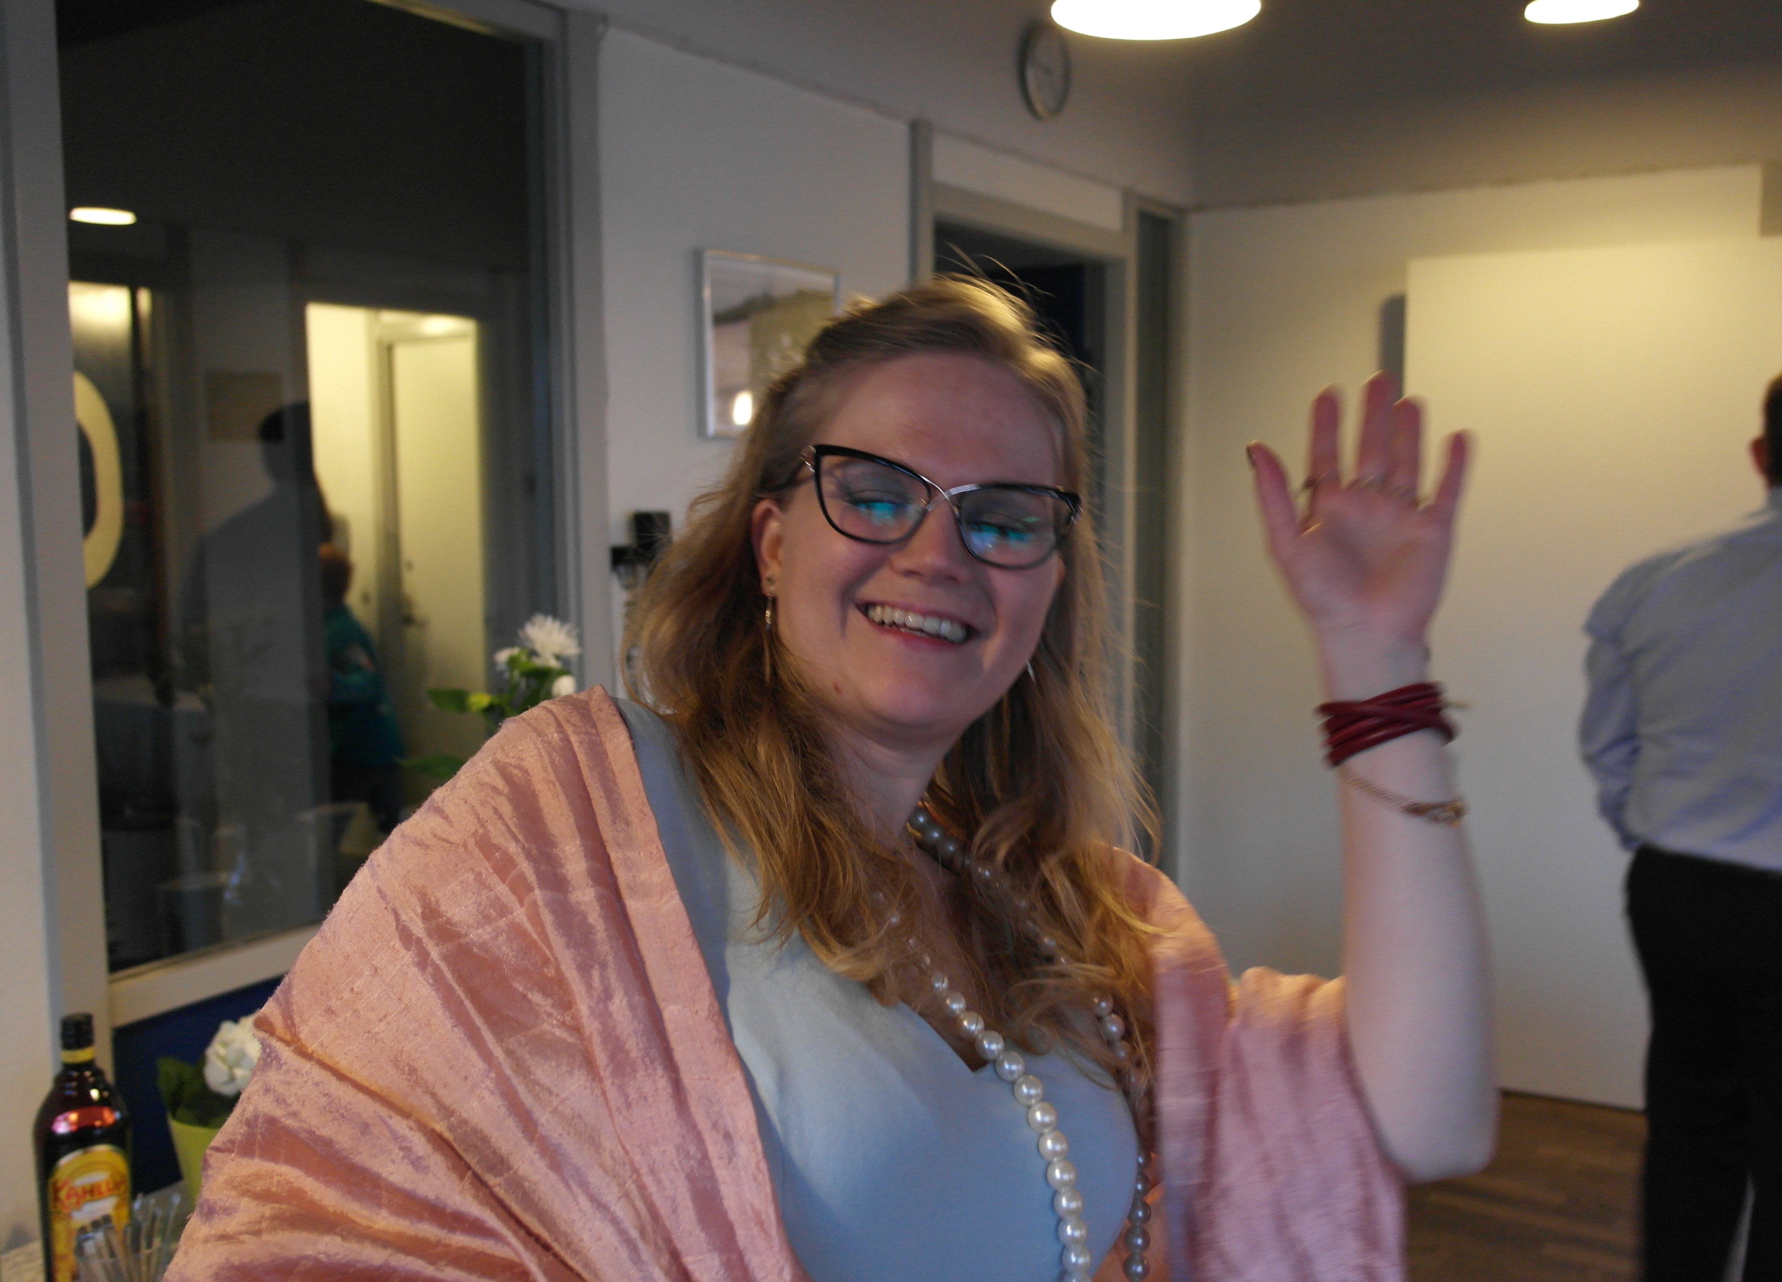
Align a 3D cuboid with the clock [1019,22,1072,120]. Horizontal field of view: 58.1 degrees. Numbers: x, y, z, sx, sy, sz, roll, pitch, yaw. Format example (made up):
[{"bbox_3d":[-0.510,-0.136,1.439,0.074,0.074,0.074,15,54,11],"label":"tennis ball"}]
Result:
[{"bbox_3d":[0.349,-1.299,3.649,0.037,0.217,0.217,4,8,33],"label":"clock"}]

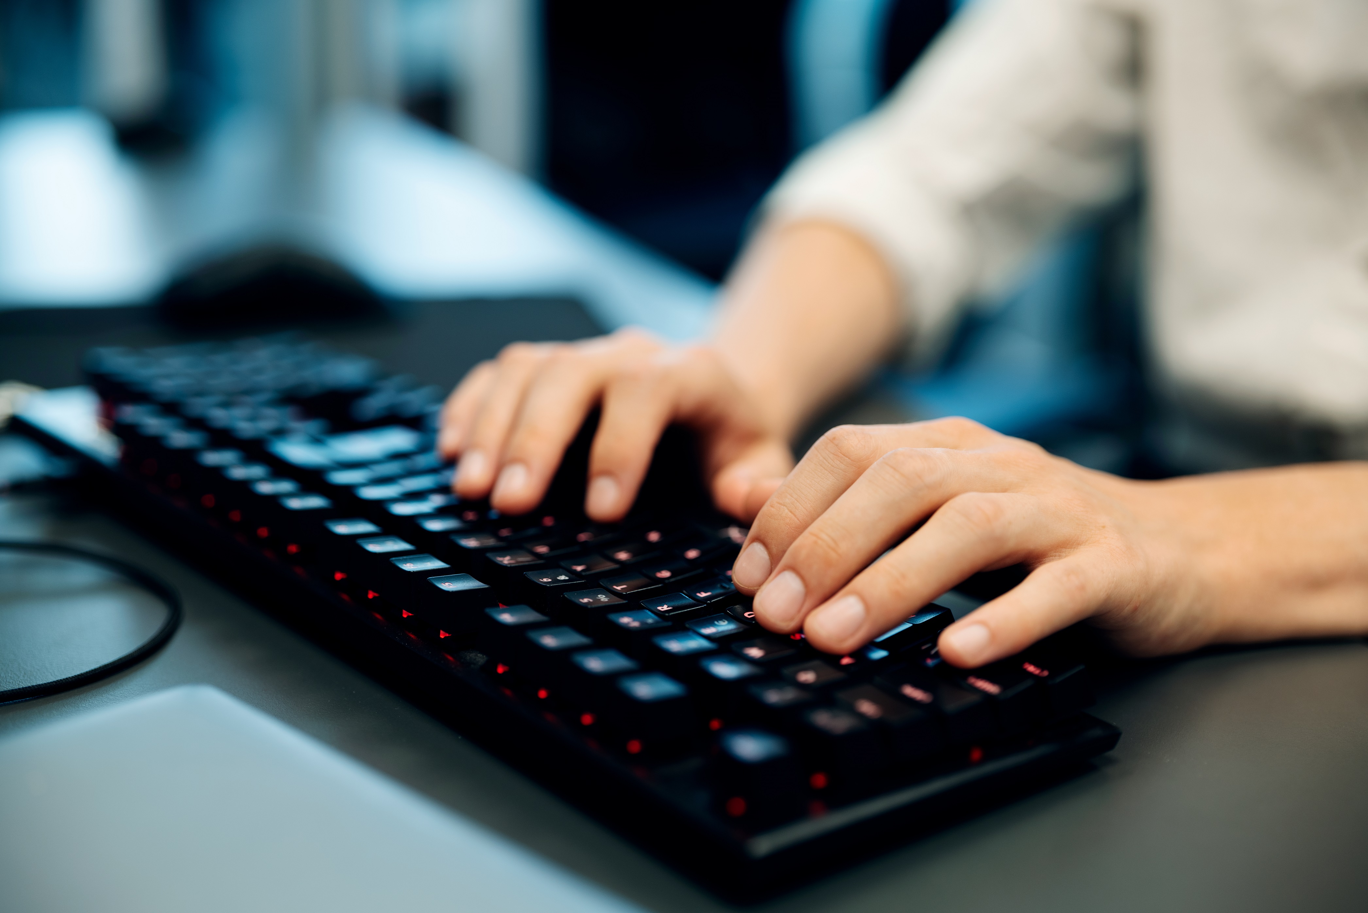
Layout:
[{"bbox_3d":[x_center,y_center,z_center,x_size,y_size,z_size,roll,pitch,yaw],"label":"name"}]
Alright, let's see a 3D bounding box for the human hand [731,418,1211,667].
[{"bbox_3d":[0.087,0.023,0.544,0.155,0.070,0.094,-1,24,-34],"label":"human hand"}]

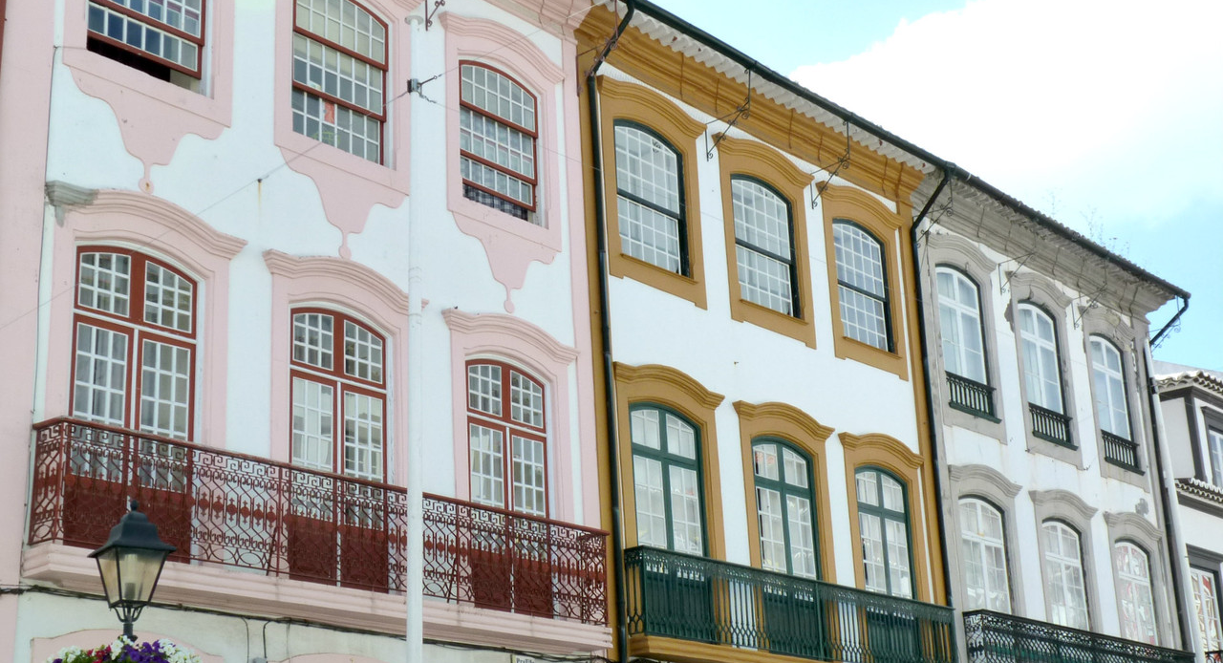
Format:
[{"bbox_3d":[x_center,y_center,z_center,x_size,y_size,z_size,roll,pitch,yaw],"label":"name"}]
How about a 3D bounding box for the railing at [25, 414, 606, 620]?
[{"bbox_3d":[-2.279,1.908,15.874,0.363,0.982,6.593,-18,-24,37],"label":"railing"}]

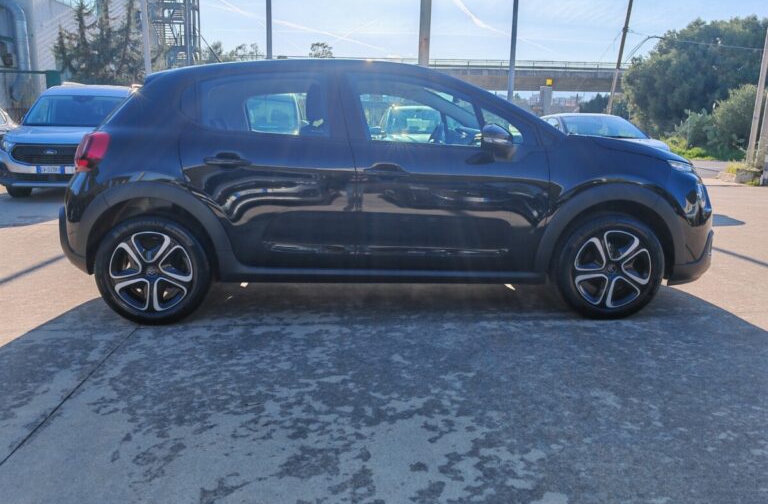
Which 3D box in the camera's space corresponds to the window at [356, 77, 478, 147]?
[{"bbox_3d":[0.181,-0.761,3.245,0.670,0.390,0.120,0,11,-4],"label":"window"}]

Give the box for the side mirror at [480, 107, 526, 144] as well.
[{"bbox_3d":[0.623,-0.644,3.148,0.180,0.180,0.200,0,11,-4],"label":"side mirror"}]

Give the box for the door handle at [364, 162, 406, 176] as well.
[{"bbox_3d":[0.008,-0.437,3.173,0.220,0.070,0.055,0,11,-4],"label":"door handle"}]

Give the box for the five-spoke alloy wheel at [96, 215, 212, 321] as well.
[{"bbox_3d":[-1.251,0.080,3.304,0.630,0.630,0.205,0,11,-4],"label":"five-spoke alloy wheel"}]

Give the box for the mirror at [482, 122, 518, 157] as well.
[{"bbox_3d":[0.599,-0.589,3.106,0.170,0.175,0.210,0,11,-4],"label":"mirror"}]

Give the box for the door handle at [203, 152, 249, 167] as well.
[{"bbox_3d":[-0.816,-0.479,3.102,0.225,0.070,0.055,0,11,-4],"label":"door handle"}]

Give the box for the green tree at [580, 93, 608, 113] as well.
[{"bbox_3d":[20.327,-12.853,58.542,3.400,5.290,3.400,5,12,18],"label":"green tree"}]

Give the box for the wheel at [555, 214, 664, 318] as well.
[{"bbox_3d":[1.282,0.074,3.495,0.630,0.630,0.205,0,11,-4],"label":"wheel"}]

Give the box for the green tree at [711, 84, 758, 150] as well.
[{"bbox_3d":[16.042,-5.828,27.328,2.800,3.500,2.800,7,13,29],"label":"green tree"}]

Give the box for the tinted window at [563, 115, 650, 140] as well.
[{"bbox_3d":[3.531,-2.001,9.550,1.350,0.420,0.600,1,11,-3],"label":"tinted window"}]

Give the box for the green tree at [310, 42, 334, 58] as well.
[{"bbox_3d":[-6.565,-16.716,62.977,4.200,10.130,4.200,0,11,-6],"label":"green tree"}]

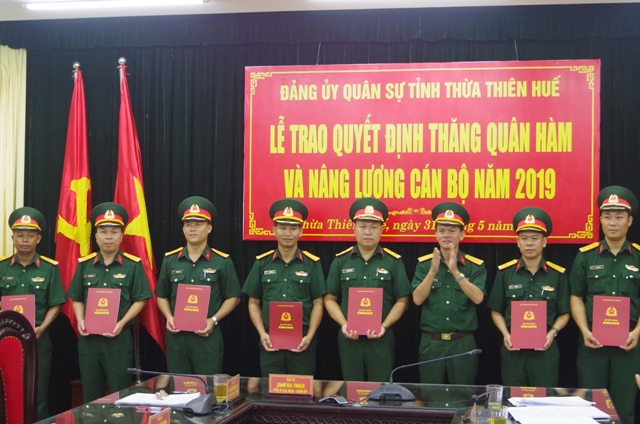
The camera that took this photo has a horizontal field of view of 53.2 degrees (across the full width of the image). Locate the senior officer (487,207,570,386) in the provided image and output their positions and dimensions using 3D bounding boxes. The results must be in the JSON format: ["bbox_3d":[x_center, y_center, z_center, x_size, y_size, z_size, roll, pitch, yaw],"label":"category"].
[{"bbox_3d":[1.342,0.822,4.140,0.520,1.700,0.340,0,-1,6],"label":"senior officer"}]

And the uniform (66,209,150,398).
[{"bbox_3d":[-1.397,0.790,4.240,0.550,1.710,0.380,0,-1,-3],"label":"uniform"}]

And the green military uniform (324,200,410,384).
[{"bbox_3d":[0.324,0.788,4.270,0.540,1.750,0.340,0,-1,6],"label":"green military uniform"}]

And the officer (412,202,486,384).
[{"bbox_3d":[0.821,0.800,4.050,0.490,1.720,0.420,0,-1,13],"label":"officer"}]

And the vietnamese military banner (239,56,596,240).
[{"bbox_3d":[0.787,-0.474,5.130,2.820,1.430,0.040,0,-1,6],"label":"vietnamese military banner"}]

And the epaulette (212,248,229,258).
[{"bbox_3d":[-0.662,0.276,4.250,0.130,0.022,0.050,24,24,3],"label":"epaulette"}]

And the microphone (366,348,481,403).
[{"bbox_3d":[0.479,0.750,2.930,0.510,0.240,0.160,0,-1,6],"label":"microphone"}]

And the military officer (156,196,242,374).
[{"bbox_3d":[-0.807,0.772,4.240,0.560,1.750,0.380,0,-1,3],"label":"military officer"}]

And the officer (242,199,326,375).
[{"bbox_3d":[-0.232,0.785,4.180,0.540,1.740,0.380,0,-1,1],"label":"officer"}]

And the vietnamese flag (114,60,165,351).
[{"bbox_3d":[-1.342,-0.048,4.750,0.360,2.130,0.250,0,-1,6],"label":"vietnamese flag"}]

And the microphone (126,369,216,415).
[{"bbox_3d":[-0.651,0.775,2.820,0.440,0.150,0.190,0,-1,18],"label":"microphone"}]

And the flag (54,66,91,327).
[{"bbox_3d":[-1.864,-0.087,4.850,0.270,2.000,0.230,0,-1,6],"label":"flag"}]

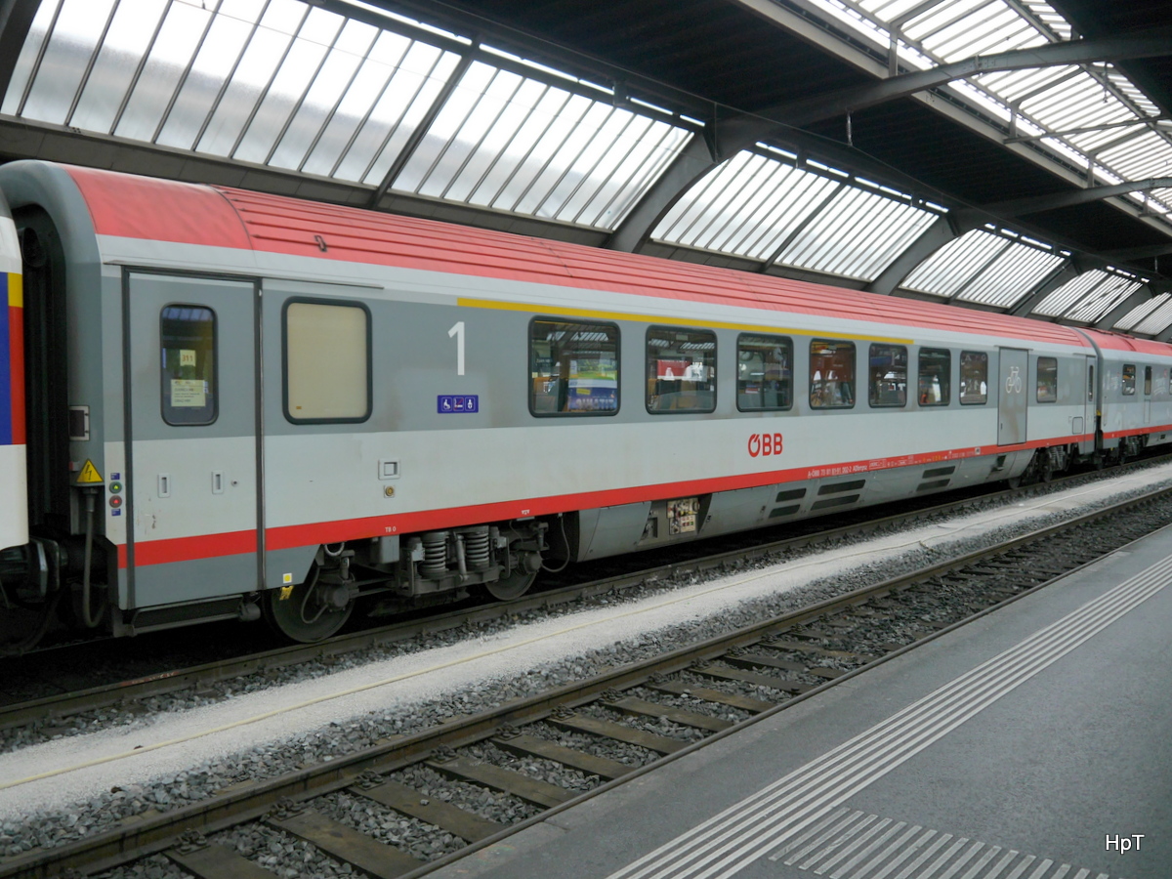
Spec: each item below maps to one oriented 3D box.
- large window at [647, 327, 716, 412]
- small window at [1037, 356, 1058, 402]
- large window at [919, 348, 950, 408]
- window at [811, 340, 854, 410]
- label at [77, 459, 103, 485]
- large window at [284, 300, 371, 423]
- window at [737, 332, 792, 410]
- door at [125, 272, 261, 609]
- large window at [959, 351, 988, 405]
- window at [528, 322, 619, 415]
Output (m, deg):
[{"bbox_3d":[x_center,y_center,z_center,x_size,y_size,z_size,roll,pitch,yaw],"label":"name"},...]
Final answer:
[{"bbox_3d":[1.177,-0.843,12.525,0.060,1.066,1.510,2,4,41],"label":"large window"},{"bbox_3d":[10.657,-1.364,23.474,0.060,1.050,1.467,2,4,41],"label":"small window"},{"bbox_3d":[6.327,-1.130,18.472,0.060,1.051,1.510,2,4,41],"label":"large window"},{"bbox_3d":[3.752,-0.980,15.499,0.060,1.062,1.510,2,4,41],"label":"window"},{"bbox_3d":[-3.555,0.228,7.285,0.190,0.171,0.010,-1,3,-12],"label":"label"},{"bbox_3d":[-2.193,-0.663,8.632,0.060,1.062,0.907,2,4,41],"label":"large window"},{"bbox_3d":[2.465,-0.910,14.012,0.060,1.055,1.510,2,4,41],"label":"window"},{"bbox_3d":[-3.004,-0.017,7.799,0.080,2.490,1.073,3,4,45],"label":"door"},{"bbox_3d":[7.624,-1.205,19.970,0.060,1.042,1.510,2,4,41],"label":"large window"},{"bbox_3d":[-0.113,-0.775,11.035,0.060,1.060,1.510,2,4,41],"label":"window"}]

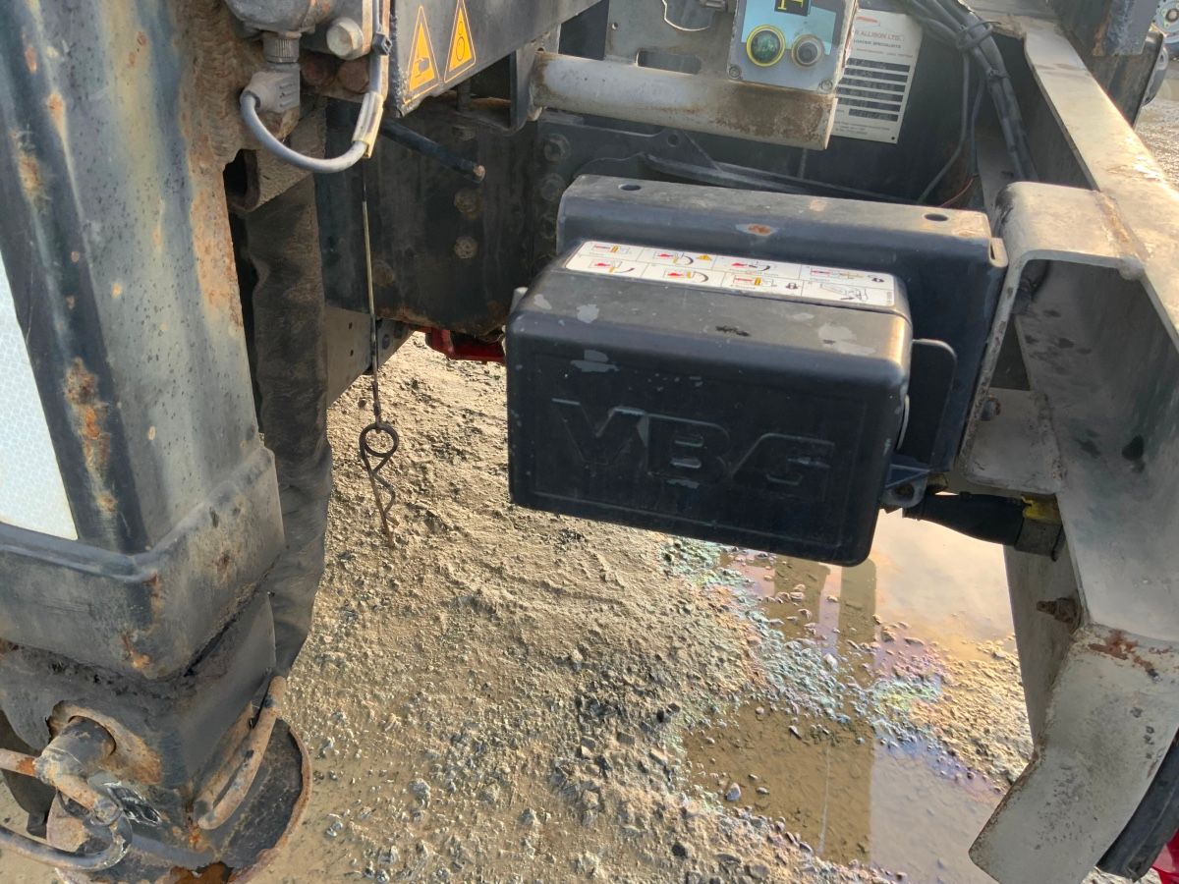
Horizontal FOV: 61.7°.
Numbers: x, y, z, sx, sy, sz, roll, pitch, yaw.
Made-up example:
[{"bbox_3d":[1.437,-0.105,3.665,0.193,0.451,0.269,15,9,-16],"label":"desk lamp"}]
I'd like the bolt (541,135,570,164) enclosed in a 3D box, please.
[{"bbox_3d":[-0.042,-0.361,1.215,0.034,0.034,0.019,9,30,13],"label":"bolt"}]

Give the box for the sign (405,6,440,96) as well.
[{"bbox_3d":[-0.105,-0.246,0.620,0.002,0.053,0.060,8,30,12],"label":"sign"}]

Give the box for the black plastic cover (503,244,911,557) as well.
[{"bbox_3d":[0.103,-0.046,0.819,0.285,0.162,0.205,9,30,13],"label":"black plastic cover"}]

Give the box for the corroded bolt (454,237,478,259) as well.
[{"bbox_3d":[-0.133,-0.208,1.064,0.026,0.026,0.015,9,30,13],"label":"corroded bolt"}]

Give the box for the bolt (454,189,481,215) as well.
[{"bbox_3d":[-0.129,-0.253,1.040,0.026,0.026,0.015,9,30,13],"label":"bolt"}]

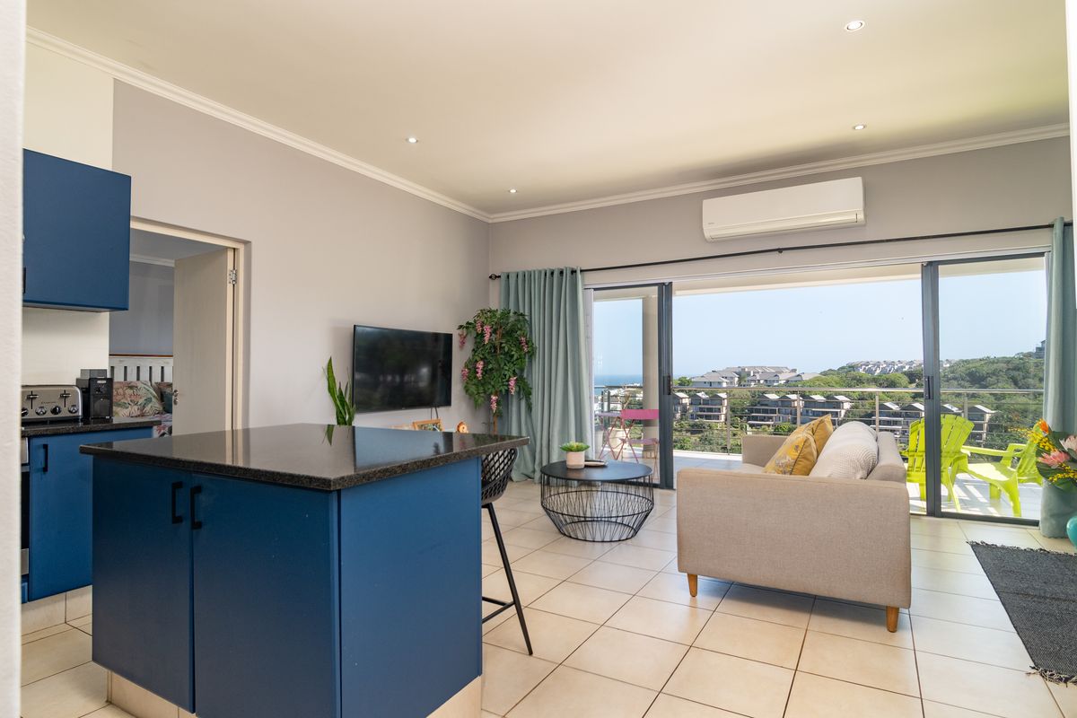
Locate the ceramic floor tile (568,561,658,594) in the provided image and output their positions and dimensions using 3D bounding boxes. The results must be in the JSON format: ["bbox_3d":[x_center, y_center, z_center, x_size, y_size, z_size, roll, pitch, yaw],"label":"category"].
[{"bbox_3d":[0.421,1.223,3.190,0.400,0.010,0.400,-1,-2,30],"label":"ceramic floor tile"}]

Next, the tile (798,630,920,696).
[{"bbox_3d":[1.256,1.192,2.238,0.396,0.010,0.396,-1,-2,30],"label":"tile"}]

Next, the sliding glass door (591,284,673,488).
[{"bbox_3d":[0.887,0.264,5.777,0.980,2.020,0.080,-1,-2,30],"label":"sliding glass door"}]

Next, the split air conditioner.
[{"bbox_3d":[2.033,-1.220,4.771,1.220,0.350,0.250,-1,-2,30],"label":"split air conditioner"}]

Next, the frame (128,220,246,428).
[{"bbox_3d":[-2.330,0.199,3.656,0.140,2.110,0.920,-1,-2,30],"label":"frame"}]

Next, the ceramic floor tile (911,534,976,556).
[{"bbox_3d":[2.614,1.221,3.767,0.395,0.010,0.395,-1,-2,30],"label":"ceramic floor tile"}]

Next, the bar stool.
[{"bbox_3d":[-0.344,0.777,2.259,0.470,0.850,0.500,-1,-2,30],"label":"bar stool"}]

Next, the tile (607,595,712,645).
[{"bbox_3d":[0.566,1.209,2.643,0.396,0.010,0.396,-1,-2,30],"label":"tile"}]

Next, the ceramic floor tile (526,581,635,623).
[{"bbox_3d":[0.219,1.216,2.845,0.400,0.010,0.400,-1,-2,30],"label":"ceramic floor tile"}]

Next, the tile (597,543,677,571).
[{"bbox_3d":[0.627,1.233,3.535,0.396,0.010,0.396,-1,-2,30],"label":"tile"}]

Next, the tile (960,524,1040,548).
[{"bbox_3d":[3.162,1.223,3.901,0.396,0.010,0.396,-1,-2,30],"label":"tile"}]

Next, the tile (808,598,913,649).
[{"bbox_3d":[1.461,1.201,2.587,0.395,0.010,0.395,-1,-2,30],"label":"tile"}]

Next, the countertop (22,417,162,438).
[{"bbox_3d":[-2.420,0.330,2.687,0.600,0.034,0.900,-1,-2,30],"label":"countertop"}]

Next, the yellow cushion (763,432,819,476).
[{"bbox_3d":[1.328,0.586,3.047,0.160,0.400,0.420,22,5,15],"label":"yellow cushion"}]

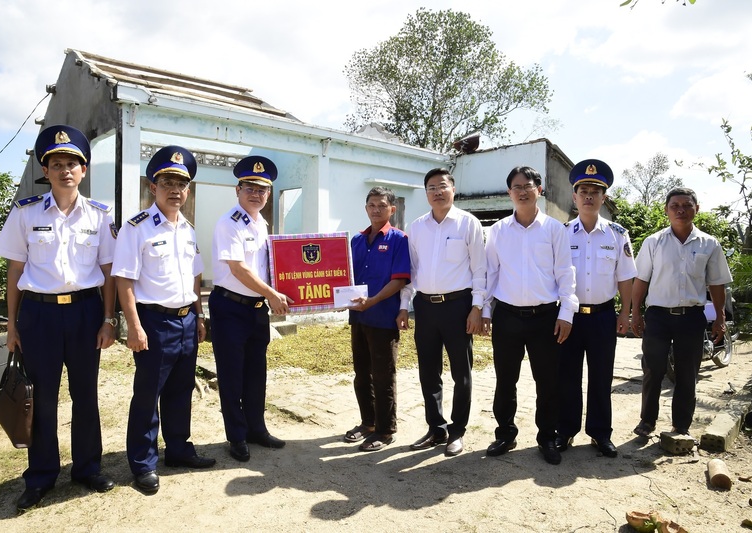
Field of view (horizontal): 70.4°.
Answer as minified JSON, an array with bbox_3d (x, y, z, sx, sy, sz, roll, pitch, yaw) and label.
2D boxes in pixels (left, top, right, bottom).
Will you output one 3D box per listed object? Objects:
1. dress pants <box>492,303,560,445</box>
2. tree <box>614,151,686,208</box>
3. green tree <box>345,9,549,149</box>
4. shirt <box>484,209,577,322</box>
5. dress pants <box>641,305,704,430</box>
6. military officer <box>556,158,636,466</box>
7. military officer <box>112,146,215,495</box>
[{"bbox_3d":[0.912,0.645,3.240,0.420,0.870,0.290,0,0,14],"label":"dress pants"},{"bbox_3d":[10.811,-1.554,21.000,2.700,5.870,2.600,0,1,0],"label":"tree"},{"bbox_3d":[2.420,-3.700,18.000,7.100,9.900,6.800,0,0,0],"label":"green tree"},{"bbox_3d":[0.901,0.000,3.130,0.530,0.660,0.290,1,1,17],"label":"shirt"},{"bbox_3d":[1.946,0.663,3.500,0.390,0.820,0.280,1,1,26],"label":"dress pants"},{"bbox_3d":[1.309,0.243,3.240,0.540,1.760,0.340,1,1,24],"label":"military officer"},{"bbox_3d":[-1.125,0.239,2.860,0.370,1.770,0.520,0,-1,33],"label":"military officer"}]

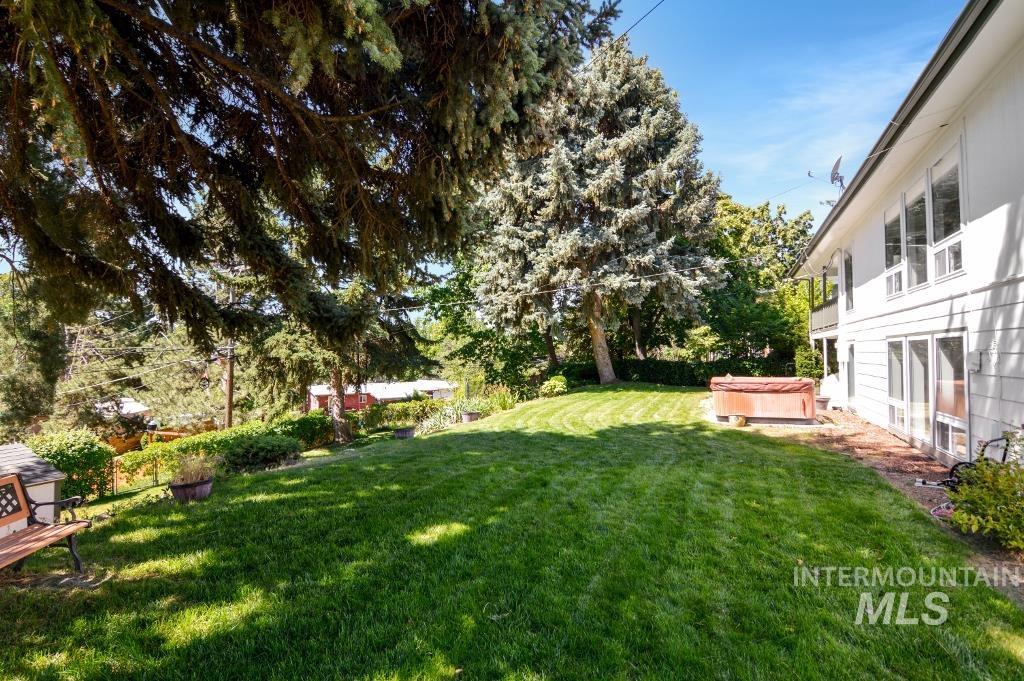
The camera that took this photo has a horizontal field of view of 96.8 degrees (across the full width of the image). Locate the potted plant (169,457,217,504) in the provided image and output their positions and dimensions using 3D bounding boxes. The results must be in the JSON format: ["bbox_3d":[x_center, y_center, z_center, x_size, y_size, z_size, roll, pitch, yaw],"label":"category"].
[{"bbox_3d":[-4.100,1.780,5.850,0.580,0.560,0.580,-1,-1,45],"label":"potted plant"}]

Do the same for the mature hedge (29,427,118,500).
[{"bbox_3d":[-12.400,3.470,12.850,1.400,2.000,1.800,0,-1,26],"label":"mature hedge"}]

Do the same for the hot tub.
[{"bbox_3d":[6.150,1.420,11.500,2.150,0.920,2.100,0,-1,23],"label":"hot tub"}]

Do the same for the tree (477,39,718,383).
[{"bbox_3d":[3.850,-5.600,20.700,10.300,15.200,10.000,0,-1,26],"label":"tree"}]

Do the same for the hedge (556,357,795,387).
[{"bbox_3d":[6.750,1.470,20.500,10.000,1.200,1.000,0,-1,26],"label":"hedge"}]

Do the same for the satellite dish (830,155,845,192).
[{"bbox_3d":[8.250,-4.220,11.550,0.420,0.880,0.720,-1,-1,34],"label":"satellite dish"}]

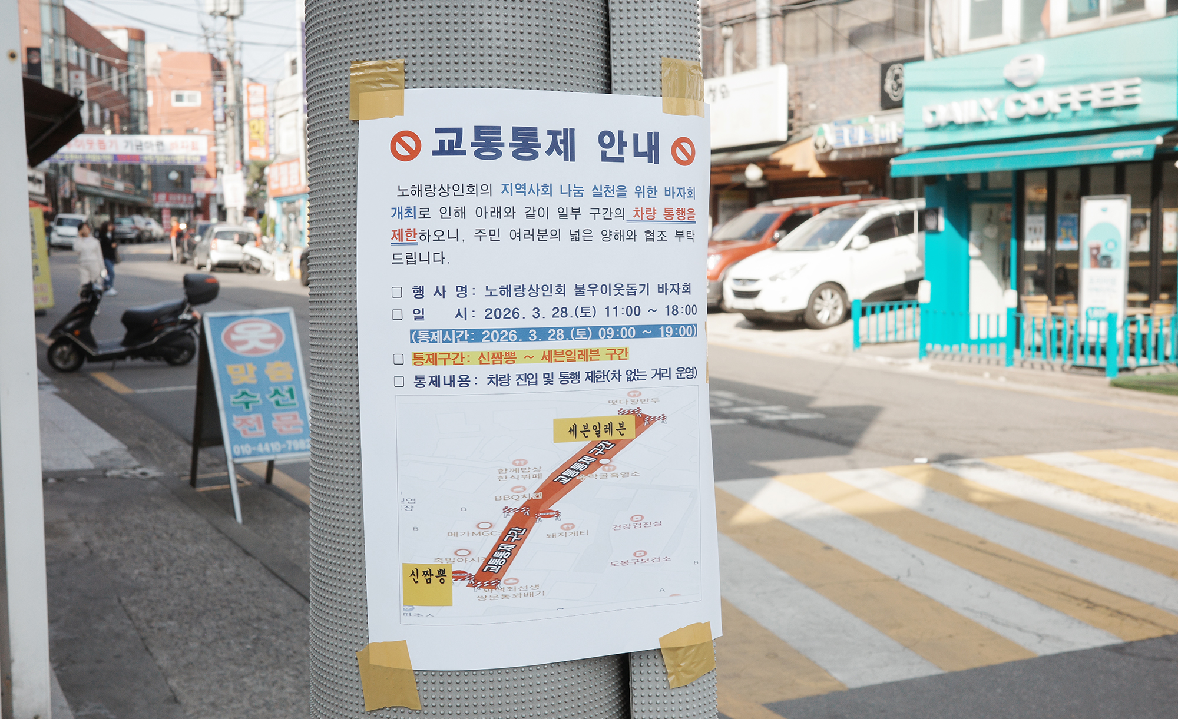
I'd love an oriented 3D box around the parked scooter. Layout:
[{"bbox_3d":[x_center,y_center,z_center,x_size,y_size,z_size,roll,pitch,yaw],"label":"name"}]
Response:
[{"bbox_3d":[-5.320,-0.463,15.300,1.870,1.150,0.700,-3,5,-22],"label":"parked scooter"}]

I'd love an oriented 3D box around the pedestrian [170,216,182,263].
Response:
[{"bbox_3d":[-14.839,-4.315,47.000,0.500,1.680,0.500,1,5,21],"label":"pedestrian"}]

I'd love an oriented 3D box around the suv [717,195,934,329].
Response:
[{"bbox_3d":[4.050,-1.470,19.950,4.410,1.680,1.840,-8,8,-29],"label":"suv"}]

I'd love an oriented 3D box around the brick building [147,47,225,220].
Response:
[{"bbox_3d":[-34.300,-17.300,108.000,8.500,14.500,10.000,-2,5,-14],"label":"brick building"}]

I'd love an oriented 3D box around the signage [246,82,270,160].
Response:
[{"bbox_3d":[-11.881,-8.546,47.000,0.850,2.800,0.250,-3,5,-30],"label":"signage"}]

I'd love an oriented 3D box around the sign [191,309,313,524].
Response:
[{"bbox_3d":[-1.949,0.269,7.590,0.495,1.127,0.825,-7,11,-35],"label":"sign"}]

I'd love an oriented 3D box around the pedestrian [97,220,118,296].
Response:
[{"bbox_3d":[-10.361,-2.182,28.200,0.460,1.630,0.480,3,6,41],"label":"pedestrian"}]

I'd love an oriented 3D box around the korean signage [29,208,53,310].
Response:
[{"bbox_3d":[-9.109,-1.633,21.500,0.600,1.720,0.150,-2,5,-20],"label":"korean signage"}]

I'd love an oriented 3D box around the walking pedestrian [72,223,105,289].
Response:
[{"bbox_3d":[-10.261,-1.998,26.800,0.600,1.630,0.420,-1,5,-9],"label":"walking pedestrian"}]

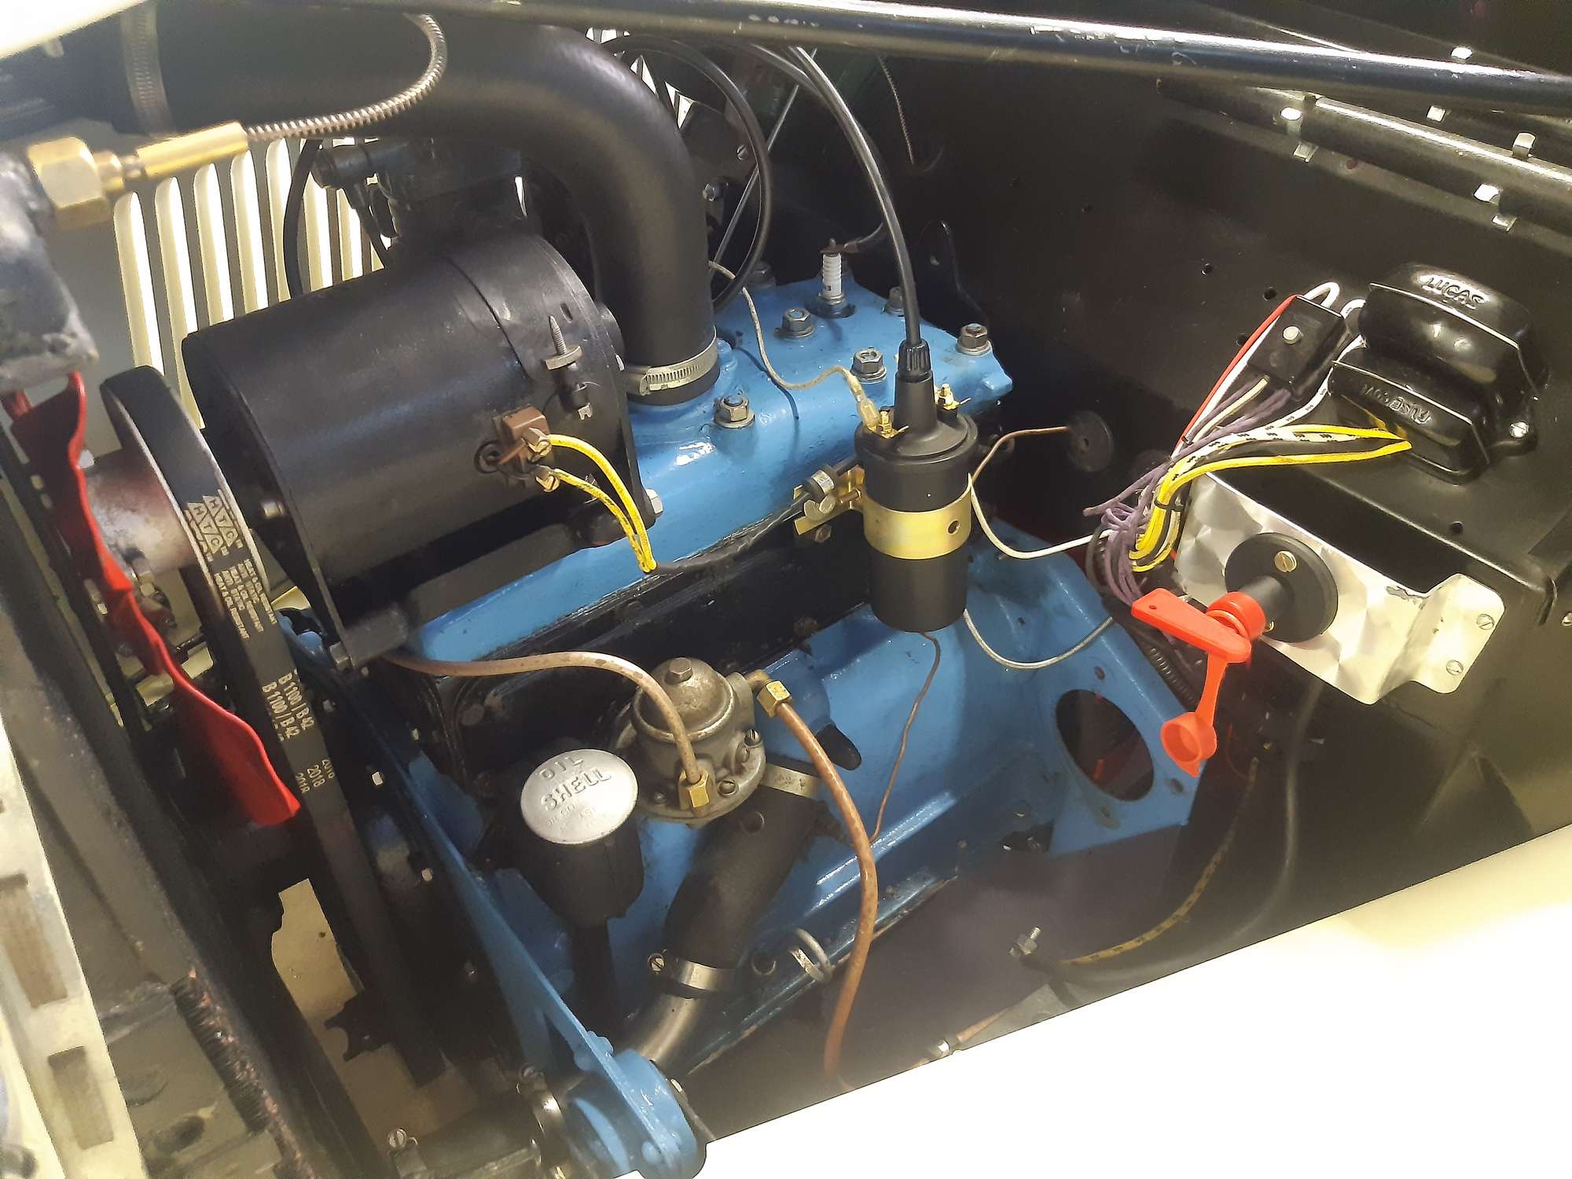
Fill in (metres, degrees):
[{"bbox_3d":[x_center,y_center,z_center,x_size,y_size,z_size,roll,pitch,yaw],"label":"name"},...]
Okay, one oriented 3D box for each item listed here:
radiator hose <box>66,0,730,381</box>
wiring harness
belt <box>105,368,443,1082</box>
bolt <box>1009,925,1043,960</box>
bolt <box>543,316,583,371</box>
[{"bbox_3d":[-0.167,-0.183,0.568,0.264,0.196,0.057,-2,41,-1],"label":"radiator hose"},{"bbox_3d":[0.259,-0.072,0.704,0.080,0.250,0.180,-28,48,-28],"label":"wiring harness"},{"bbox_3d":[-0.249,0.106,0.618,0.018,0.508,0.125,-28,52,-28],"label":"belt"},{"bbox_3d":[0.174,0.257,0.860,0.029,0.015,0.014,-45,53,-6],"label":"bolt"},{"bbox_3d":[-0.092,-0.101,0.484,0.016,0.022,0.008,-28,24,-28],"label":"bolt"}]

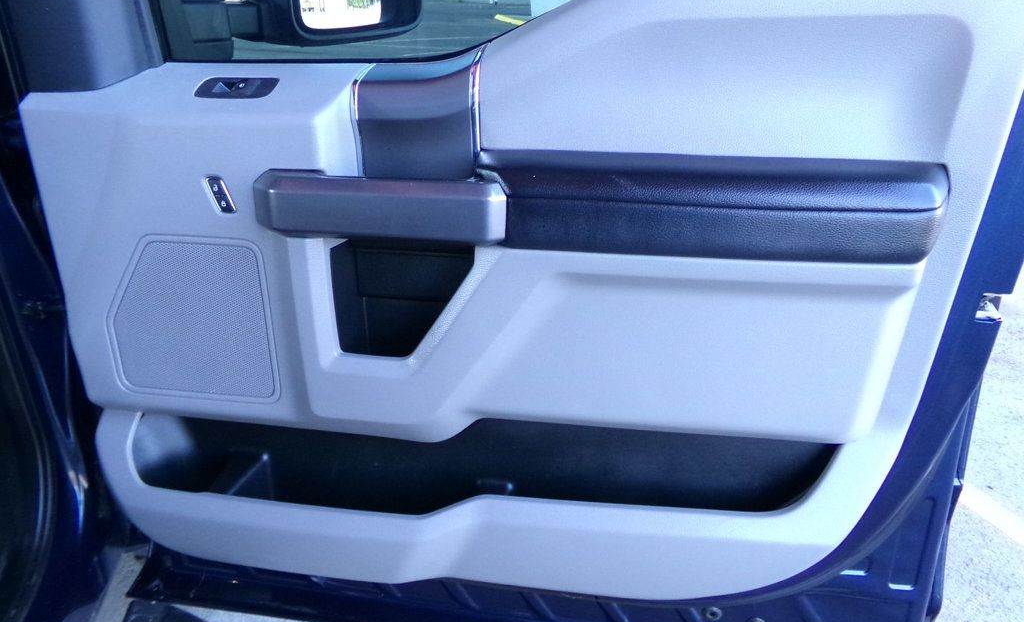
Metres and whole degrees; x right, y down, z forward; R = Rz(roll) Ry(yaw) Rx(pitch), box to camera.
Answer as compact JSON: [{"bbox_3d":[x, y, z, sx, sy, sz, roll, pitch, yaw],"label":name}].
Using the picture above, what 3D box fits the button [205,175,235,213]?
[{"bbox_3d":[-0.324,-0.128,0.791,0.029,0.042,0.011,3,26,6],"label":"button"}]

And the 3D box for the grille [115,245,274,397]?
[{"bbox_3d":[-0.396,0.014,0.869,0.202,0.205,0.016,3,26,6],"label":"grille"}]

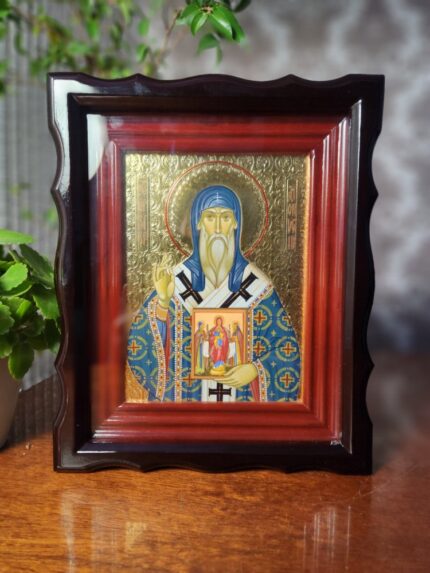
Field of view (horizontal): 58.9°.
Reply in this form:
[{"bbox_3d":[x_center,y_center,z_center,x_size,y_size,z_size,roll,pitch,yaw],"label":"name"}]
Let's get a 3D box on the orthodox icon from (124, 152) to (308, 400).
[{"bbox_3d":[0.002,-0.004,0.376,0.175,0.240,0.015,0,4,0],"label":"orthodox icon"}]

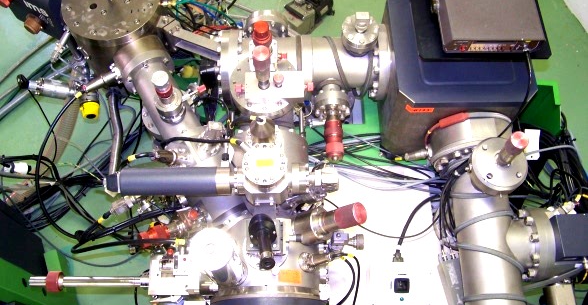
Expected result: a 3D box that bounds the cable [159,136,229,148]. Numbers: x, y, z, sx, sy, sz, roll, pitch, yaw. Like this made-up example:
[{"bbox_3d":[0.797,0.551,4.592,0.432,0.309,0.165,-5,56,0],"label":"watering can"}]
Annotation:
[{"bbox_3d":[-0.285,-0.030,1.609,0.209,0.035,0.030,2,64,1],"label":"cable"}]

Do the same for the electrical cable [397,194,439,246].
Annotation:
[{"bbox_3d":[0.384,0.207,1.767,0.060,0.100,0.172,39,70,17],"label":"electrical cable"}]

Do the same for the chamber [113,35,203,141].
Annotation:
[{"bbox_3d":[-0.423,-0.202,1.750,0.155,0.155,0.370,-26,67,-12],"label":"chamber"}]

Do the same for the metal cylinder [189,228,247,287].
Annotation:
[{"bbox_3d":[-0.183,0.262,1.392,0.108,0.140,0.108,-4,64,9],"label":"metal cylinder"}]

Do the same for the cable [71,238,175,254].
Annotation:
[{"bbox_3d":[-0.476,0.261,1.563,0.293,0.040,0.035,-3,64,-1],"label":"cable"}]

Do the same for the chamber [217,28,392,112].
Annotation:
[{"bbox_3d":[0.037,-0.284,1.809,0.555,0.235,0.235,-1,64,0],"label":"chamber"}]

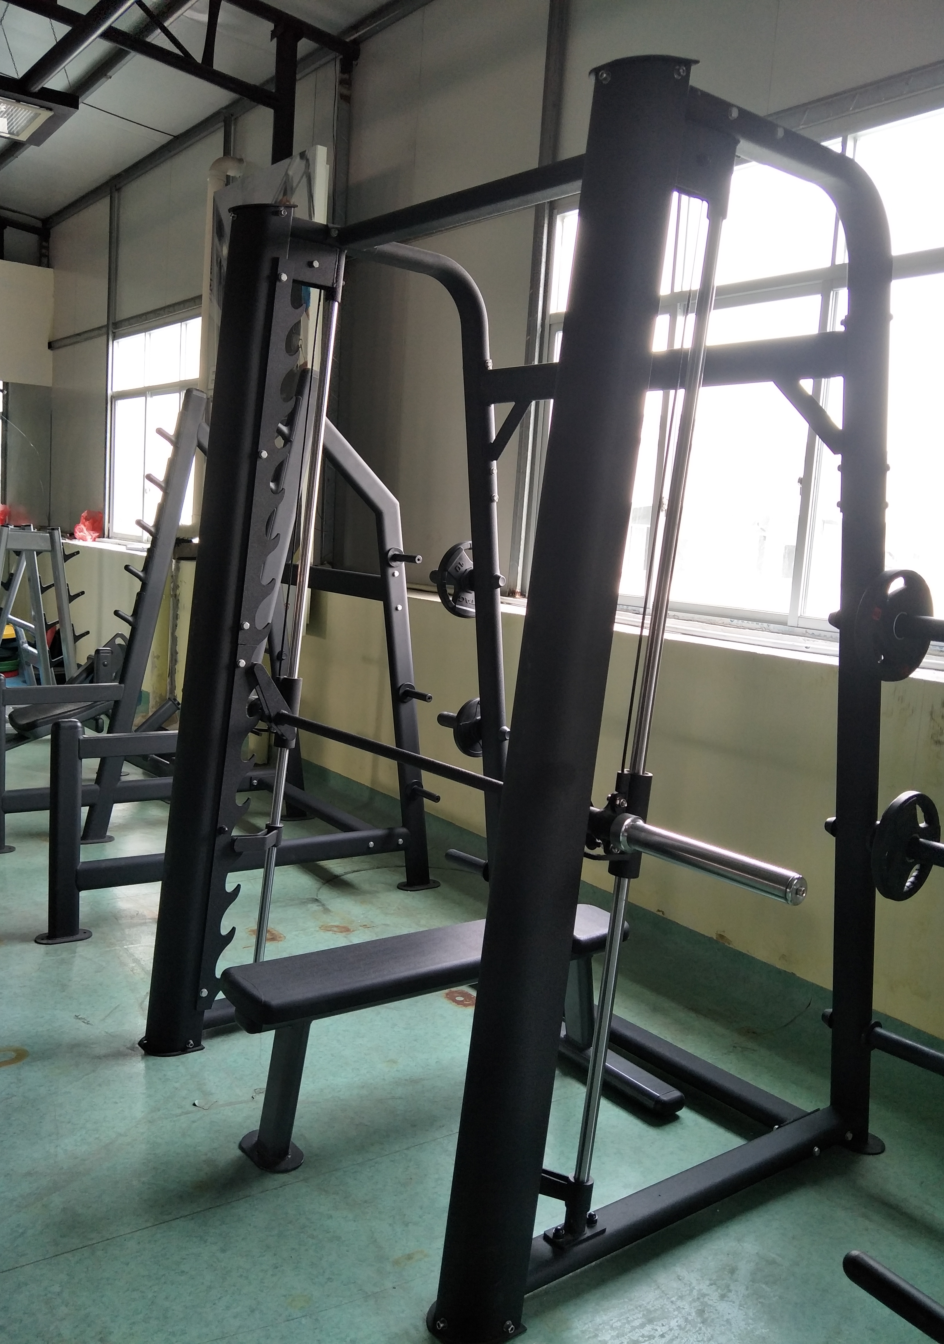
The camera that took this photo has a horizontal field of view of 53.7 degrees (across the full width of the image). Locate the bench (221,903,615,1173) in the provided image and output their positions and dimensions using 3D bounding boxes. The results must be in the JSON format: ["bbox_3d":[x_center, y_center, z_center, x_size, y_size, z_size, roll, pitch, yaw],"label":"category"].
[{"bbox_3d":[-0.065,0.912,2.409,1.100,0.430,0.560,-1,8,-35],"label":"bench"}]

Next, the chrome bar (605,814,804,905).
[{"bbox_3d":[0.393,0.317,1.593,0.349,0.068,0.068,13,11,43],"label":"chrome bar"}]

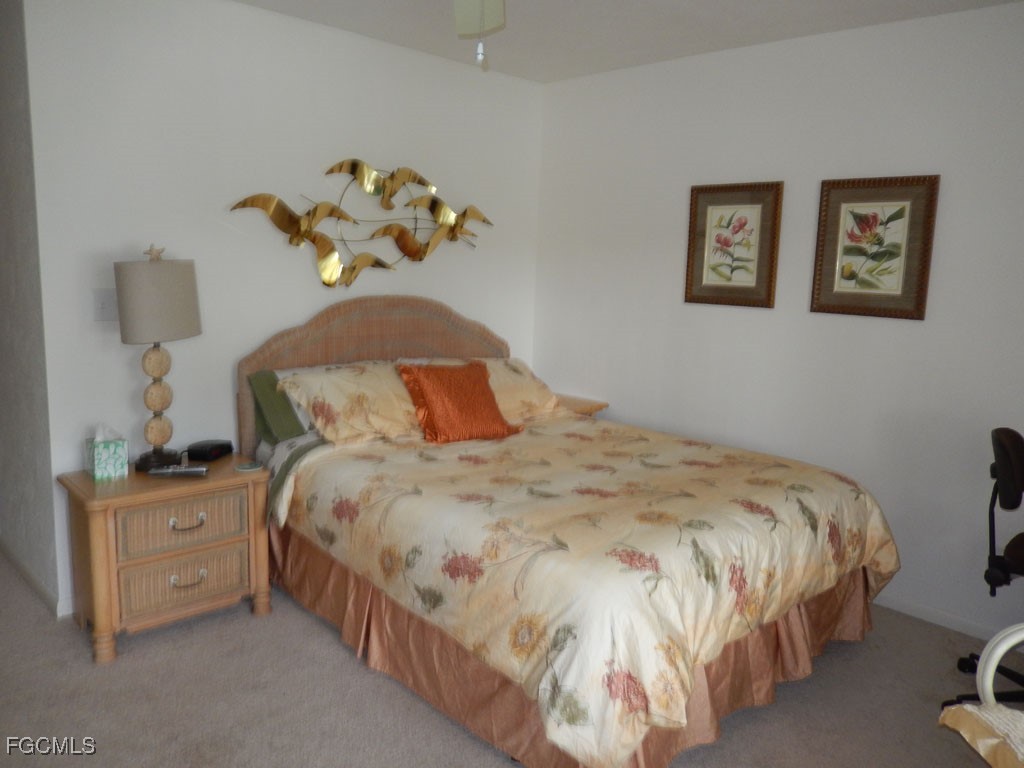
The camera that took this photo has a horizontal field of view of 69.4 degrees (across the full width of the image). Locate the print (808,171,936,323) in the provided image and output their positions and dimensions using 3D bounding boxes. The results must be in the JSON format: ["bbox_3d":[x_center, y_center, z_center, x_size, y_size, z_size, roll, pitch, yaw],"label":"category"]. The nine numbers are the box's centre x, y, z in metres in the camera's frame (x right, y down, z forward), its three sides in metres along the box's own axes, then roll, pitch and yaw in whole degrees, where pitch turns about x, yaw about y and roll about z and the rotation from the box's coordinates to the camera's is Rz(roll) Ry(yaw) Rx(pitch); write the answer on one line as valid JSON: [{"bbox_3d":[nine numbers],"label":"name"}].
[{"bbox_3d":[1.534,-0.578,3.145,0.467,0.574,0.030,11,13,43],"label":"print"}]

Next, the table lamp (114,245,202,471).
[{"bbox_3d":[-1.361,-0.102,2.831,0.295,0.850,0.295,-6,13,-42],"label":"table lamp"}]

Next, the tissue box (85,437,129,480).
[{"bbox_3d":[-1.501,0.272,2.745,0.110,0.130,0.110,-6,13,-42],"label":"tissue box"}]

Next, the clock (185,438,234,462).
[{"bbox_3d":[-1.233,0.268,3.066,0.100,0.054,0.170,5,10,15],"label":"clock"}]

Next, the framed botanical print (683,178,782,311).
[{"bbox_3d":[1.073,-0.670,3.582,0.473,0.575,0.030,11,13,43],"label":"framed botanical print"}]

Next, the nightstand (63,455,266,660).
[{"bbox_3d":[-1.317,0.626,2.840,0.650,0.582,0.405,-6,13,-42],"label":"nightstand"}]

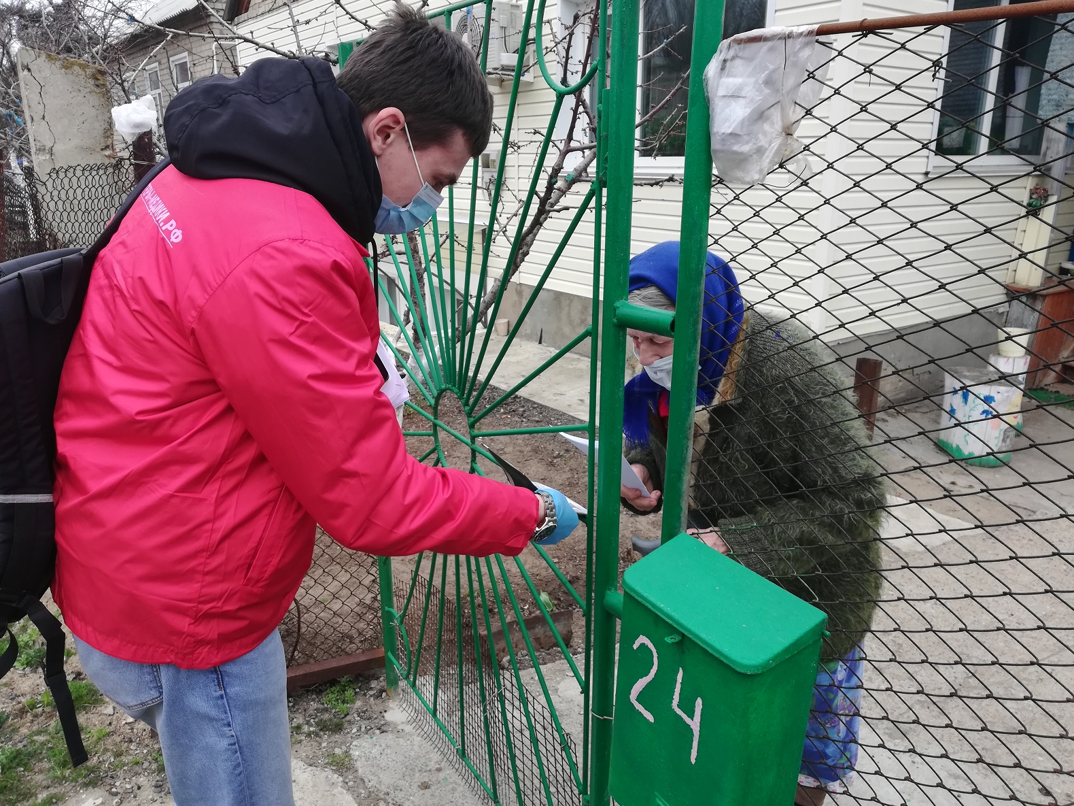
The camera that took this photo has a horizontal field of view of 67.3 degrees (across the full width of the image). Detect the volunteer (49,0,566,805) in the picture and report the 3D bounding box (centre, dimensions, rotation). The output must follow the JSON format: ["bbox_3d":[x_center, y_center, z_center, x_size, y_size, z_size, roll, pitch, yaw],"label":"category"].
[{"bbox_3d":[-0.324,0.305,1.214,0.680,1.665,0.560,-7,17,-25],"label":"volunteer"}]

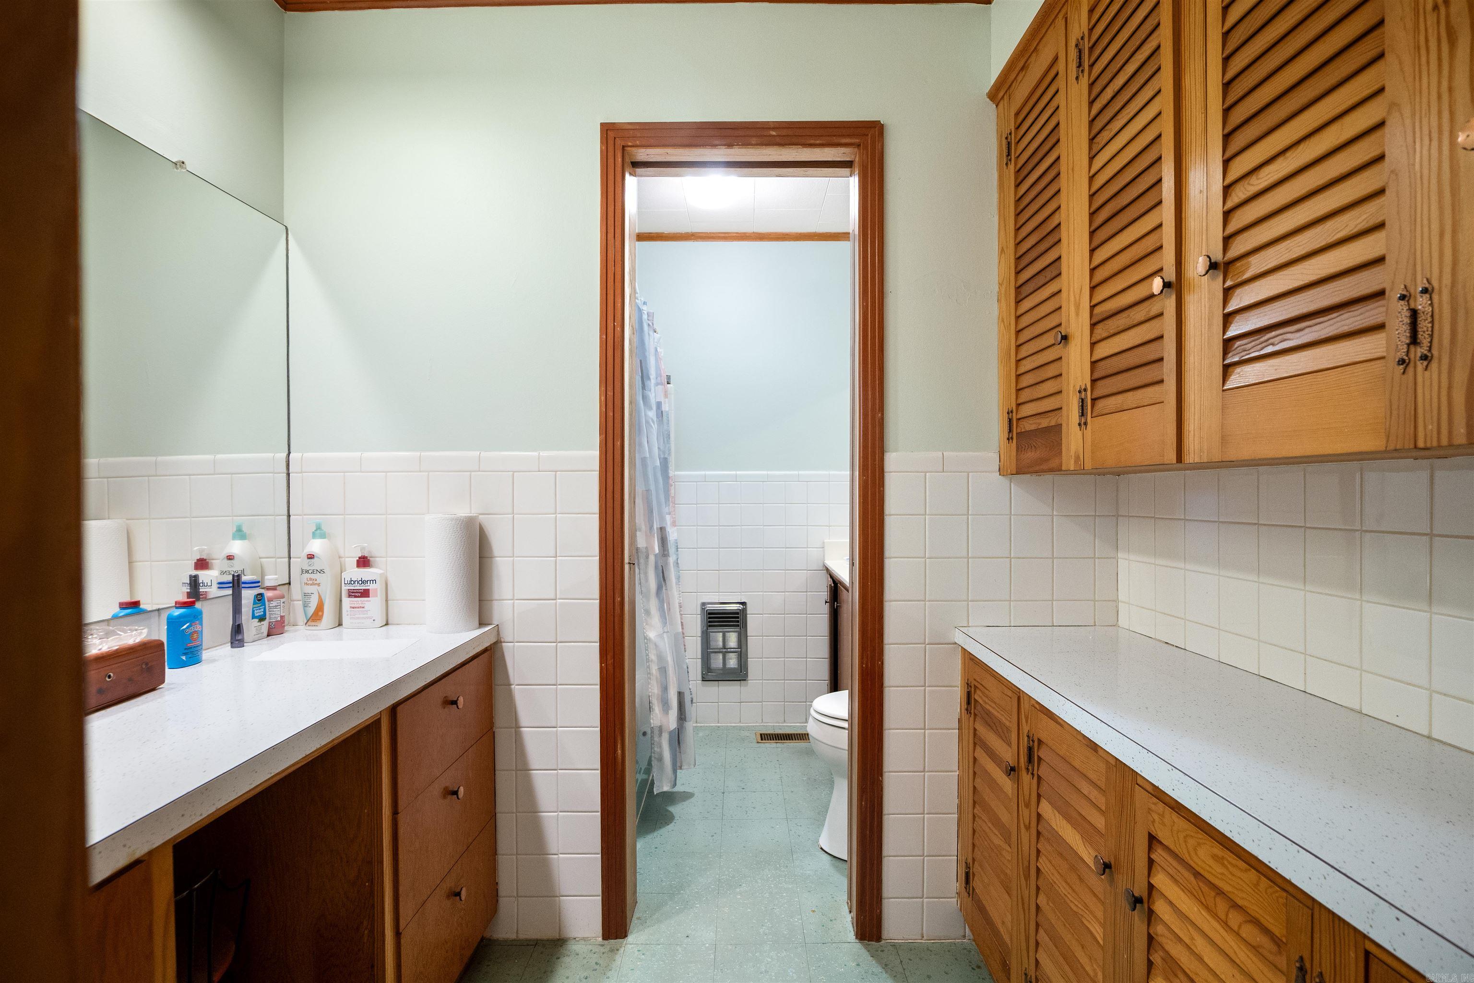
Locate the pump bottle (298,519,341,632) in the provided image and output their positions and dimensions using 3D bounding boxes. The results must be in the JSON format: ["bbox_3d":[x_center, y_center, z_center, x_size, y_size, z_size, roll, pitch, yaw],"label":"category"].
[{"bbox_3d":[-1.048,0.209,1.652,0.095,0.270,0.063,0,0,0],"label":"pump bottle"}]

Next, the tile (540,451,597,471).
[{"bbox_3d":[-0.436,-0.076,1.704,0.152,0.052,0.009,0,0,0],"label":"tile"}]

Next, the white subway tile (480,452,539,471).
[{"bbox_3d":[-0.589,-0.077,1.702,0.151,0.050,0.010,0,0,0],"label":"white subway tile"}]

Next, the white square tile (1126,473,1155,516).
[{"bbox_3d":[0.997,0.007,1.605,0.009,0.109,0.102,0,0,0],"label":"white square tile"}]

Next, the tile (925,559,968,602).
[{"bbox_3d":[0.543,0.228,1.692,0.108,0.108,0.009,0,0,0],"label":"tile"}]

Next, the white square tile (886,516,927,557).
[{"bbox_3d":[0.432,0.116,1.685,0.102,0.107,0.010,0,0,0],"label":"white square tile"}]

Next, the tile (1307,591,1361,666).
[{"bbox_3d":[0.993,0.229,1.087,0.010,0.107,0.104,0,0,0],"label":"tile"}]

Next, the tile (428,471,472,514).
[{"bbox_3d":[-0.741,0.006,1.692,0.108,0.108,0.009,0,0,0],"label":"tile"}]

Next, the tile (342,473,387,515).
[{"bbox_3d":[-0.953,0.006,1.685,0.106,0.106,0.010,0,0,0],"label":"tile"}]

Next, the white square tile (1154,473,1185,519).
[{"bbox_3d":[0.997,0.007,1.502,0.009,0.109,0.102,0,0,0],"label":"white square tile"}]

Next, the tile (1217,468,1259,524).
[{"bbox_3d":[0.984,0.007,1.280,0.009,0.108,0.104,0,0,0],"label":"tile"}]

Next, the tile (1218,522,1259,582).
[{"bbox_3d":[0.996,0.118,1.296,0.009,0.109,0.102,0,0,0],"label":"tile"}]

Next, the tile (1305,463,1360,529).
[{"bbox_3d":[0.983,0.007,1.076,0.010,0.110,0.100,0,0,0],"label":"tile"}]

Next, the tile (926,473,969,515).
[{"bbox_3d":[0.544,0.008,1.702,0.109,0.109,0.009,0,0,0],"label":"tile"}]

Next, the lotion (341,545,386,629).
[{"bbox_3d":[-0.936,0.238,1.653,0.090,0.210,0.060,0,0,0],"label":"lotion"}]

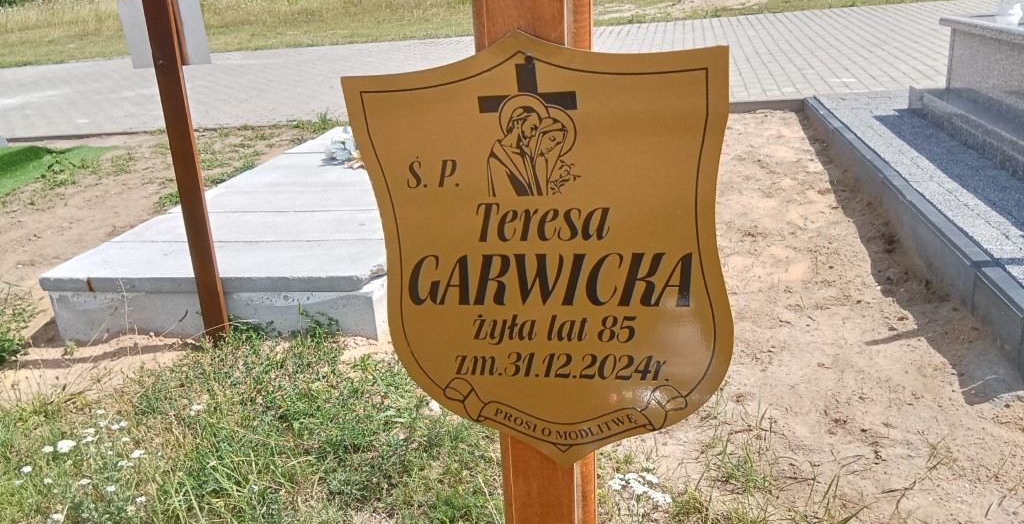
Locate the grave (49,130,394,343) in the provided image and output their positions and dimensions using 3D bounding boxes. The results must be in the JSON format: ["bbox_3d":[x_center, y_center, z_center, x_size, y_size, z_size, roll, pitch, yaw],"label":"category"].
[{"bbox_3d":[-0.631,-0.252,3.198,0.965,0.195,2.310,0,20,9],"label":"grave"}]

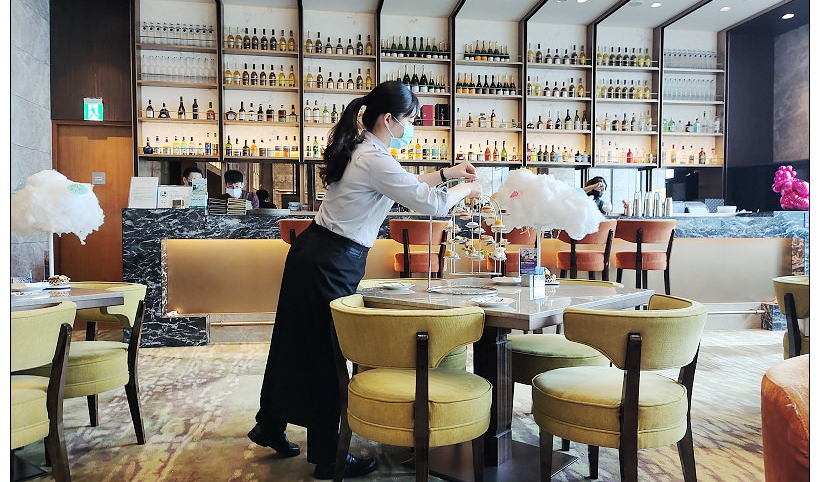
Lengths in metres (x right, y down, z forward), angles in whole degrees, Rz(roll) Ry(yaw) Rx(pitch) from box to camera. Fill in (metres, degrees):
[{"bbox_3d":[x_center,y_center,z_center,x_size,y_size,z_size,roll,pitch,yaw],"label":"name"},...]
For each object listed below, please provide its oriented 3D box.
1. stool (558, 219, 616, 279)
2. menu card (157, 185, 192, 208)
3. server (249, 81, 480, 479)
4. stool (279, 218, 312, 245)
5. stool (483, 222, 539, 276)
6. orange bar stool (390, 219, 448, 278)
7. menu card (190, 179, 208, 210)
[{"bbox_3d":[1.482,0.342,5.026,0.480,1.050,0.510,0,1,-8],"label":"stool"},{"bbox_3d":[-1.978,-0.369,5.001,0.290,0.200,0.030,0,-7,-18],"label":"menu card"},{"bbox_3d":[-0.190,0.149,2.430,0.911,1.564,0.480,0,1,-7],"label":"server"},{"bbox_3d":[-0.797,0.350,4.695,0.480,1.050,0.510,0,1,-8],"label":"stool"},{"bbox_3d":[0.833,0.345,4.932,0.480,1.050,0.510,0,1,-8],"label":"stool"},{"bbox_3d":[0.081,0.347,4.823,0.480,1.050,0.510,0,1,-8],"label":"orange bar stool"},{"bbox_3d":[-1.788,-0.398,5.026,0.150,0.264,0.040,0,-4,-3],"label":"menu card"}]

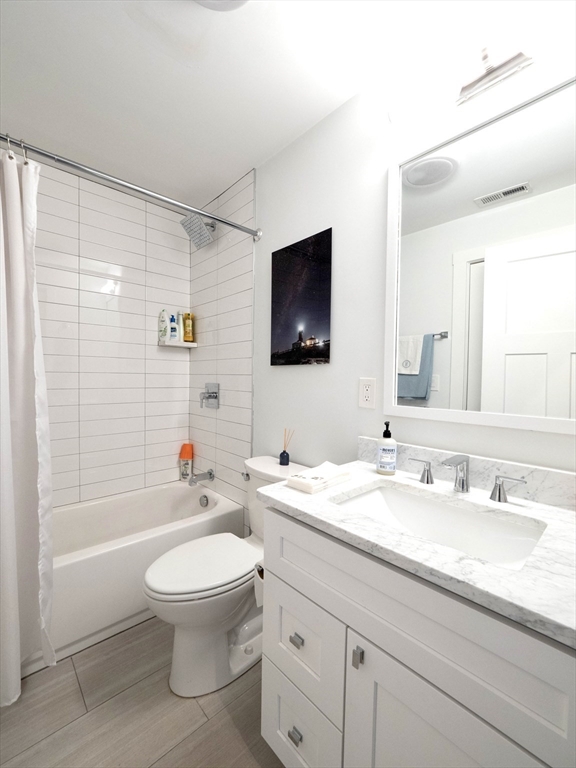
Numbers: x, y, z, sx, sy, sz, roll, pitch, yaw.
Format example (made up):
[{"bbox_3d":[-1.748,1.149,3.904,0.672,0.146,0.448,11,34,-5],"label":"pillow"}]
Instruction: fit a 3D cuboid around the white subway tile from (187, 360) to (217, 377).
[{"bbox_3d":[-0.631,-0.126,2.313,0.010,0.102,0.406,-1,2,-43],"label":"white subway tile"}]

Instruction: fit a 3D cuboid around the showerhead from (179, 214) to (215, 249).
[{"bbox_3d":[-0.604,-1.035,2.095,0.209,0.203,0.030,2,43,46],"label":"showerhead"}]

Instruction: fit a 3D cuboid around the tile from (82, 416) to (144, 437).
[{"bbox_3d":[-1.177,0.287,2.106,0.398,0.102,0.010,-1,2,-43],"label":"tile"}]

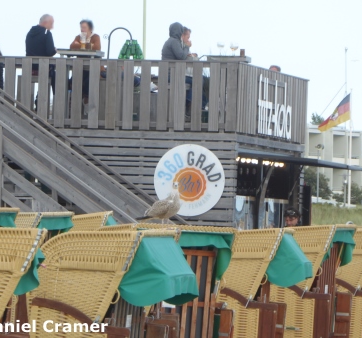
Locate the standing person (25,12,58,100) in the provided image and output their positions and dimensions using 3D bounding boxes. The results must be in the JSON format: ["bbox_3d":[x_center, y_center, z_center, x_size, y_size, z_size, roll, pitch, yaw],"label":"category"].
[{"bbox_3d":[-2.084,-1.580,73.000,0.480,1.480,0.500,2,-1,-29],"label":"standing person"}]

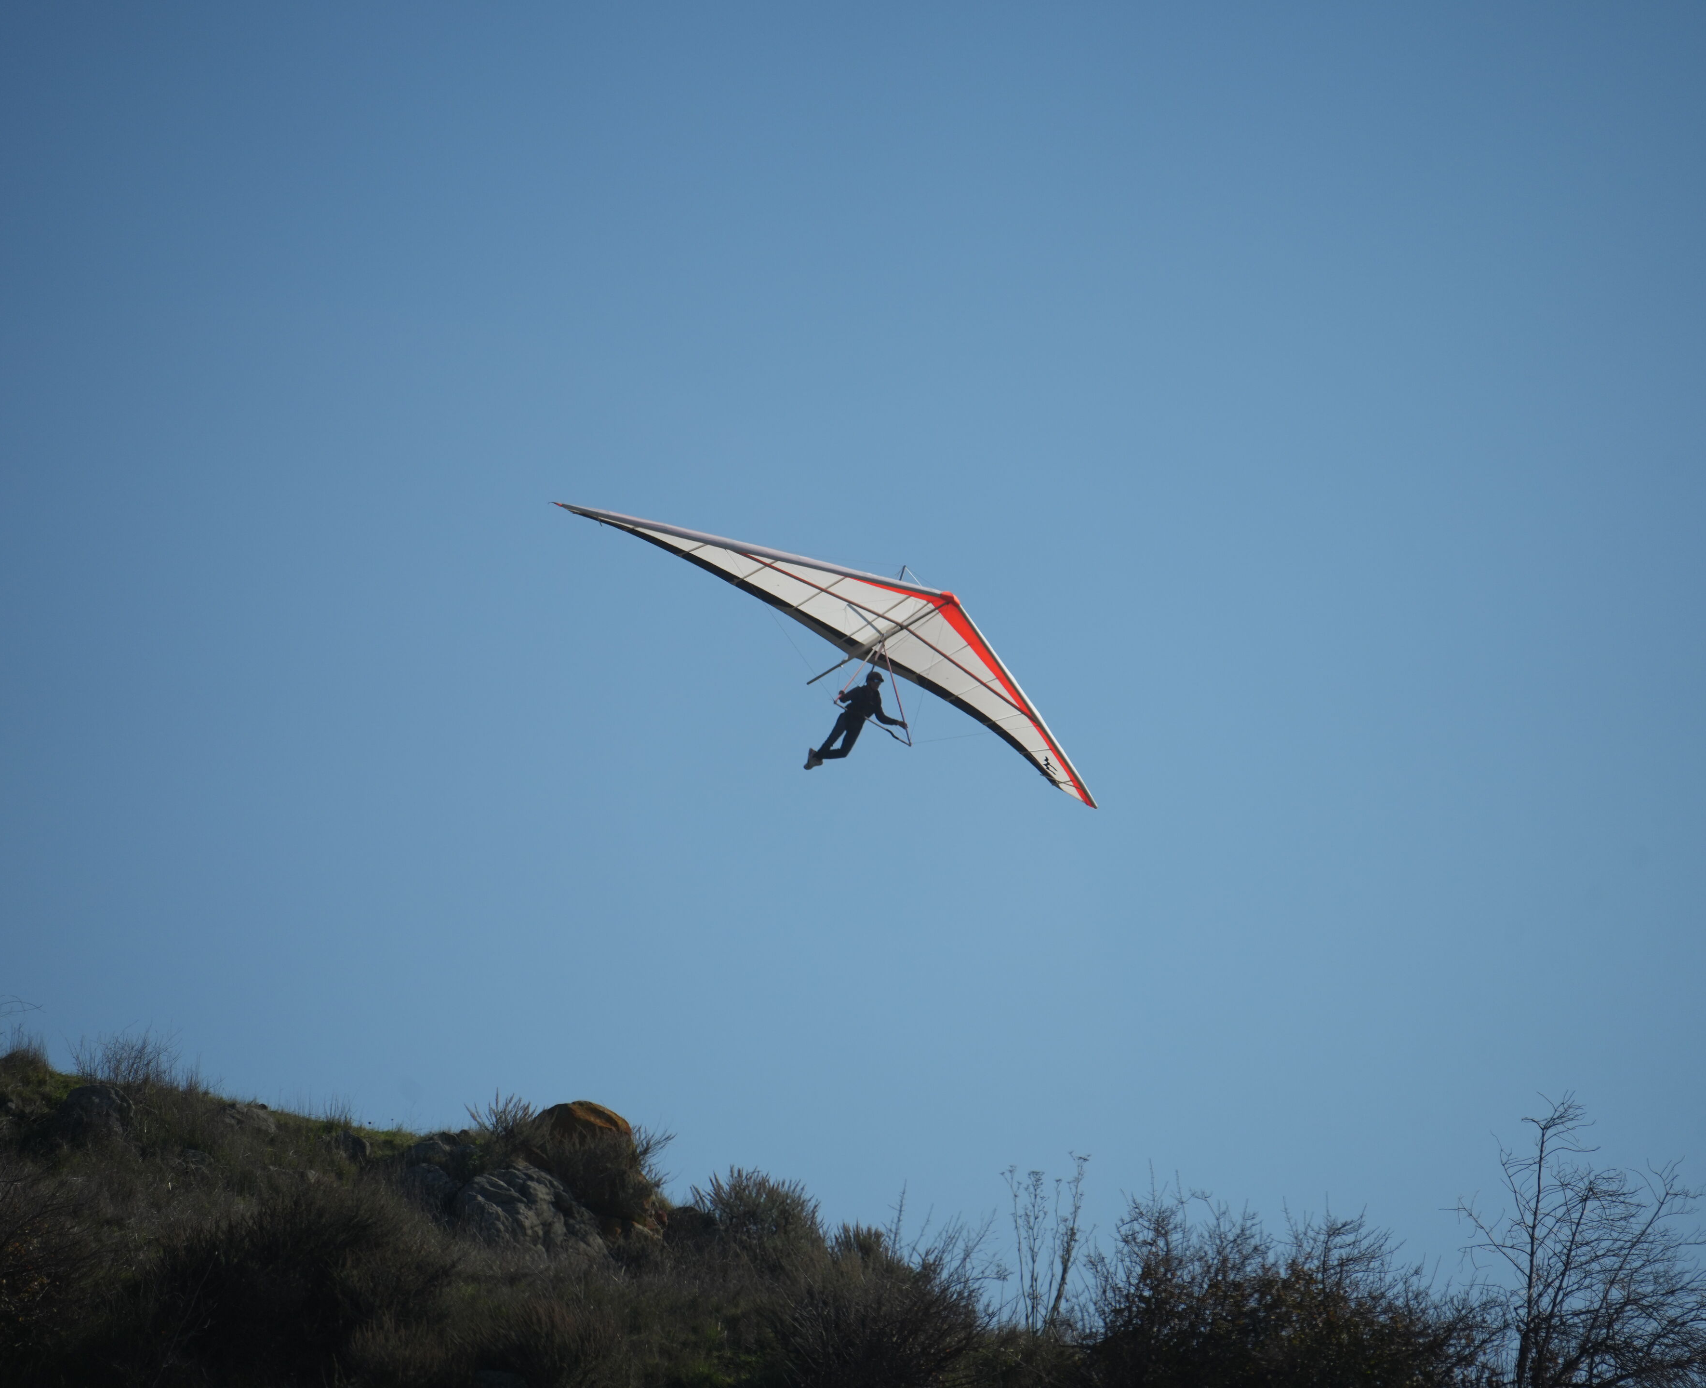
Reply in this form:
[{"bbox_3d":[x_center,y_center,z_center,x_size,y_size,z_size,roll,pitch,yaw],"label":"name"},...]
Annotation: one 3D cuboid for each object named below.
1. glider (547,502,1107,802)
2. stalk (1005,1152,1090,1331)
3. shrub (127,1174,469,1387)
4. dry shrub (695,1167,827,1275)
[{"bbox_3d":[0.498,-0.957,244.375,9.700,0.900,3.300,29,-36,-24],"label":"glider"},{"bbox_3d":[1.681,4.755,150.000,0.760,1.547,0.600,0,-12,0],"label":"stalk"},{"bbox_3d":[-4.651,4.909,145.000,2.733,1.713,2.200,0,-12,0],"label":"shrub"},{"bbox_3d":[-0.814,4.710,155.000,1.177,0.959,1.100,0,-12,0],"label":"dry shrub"}]

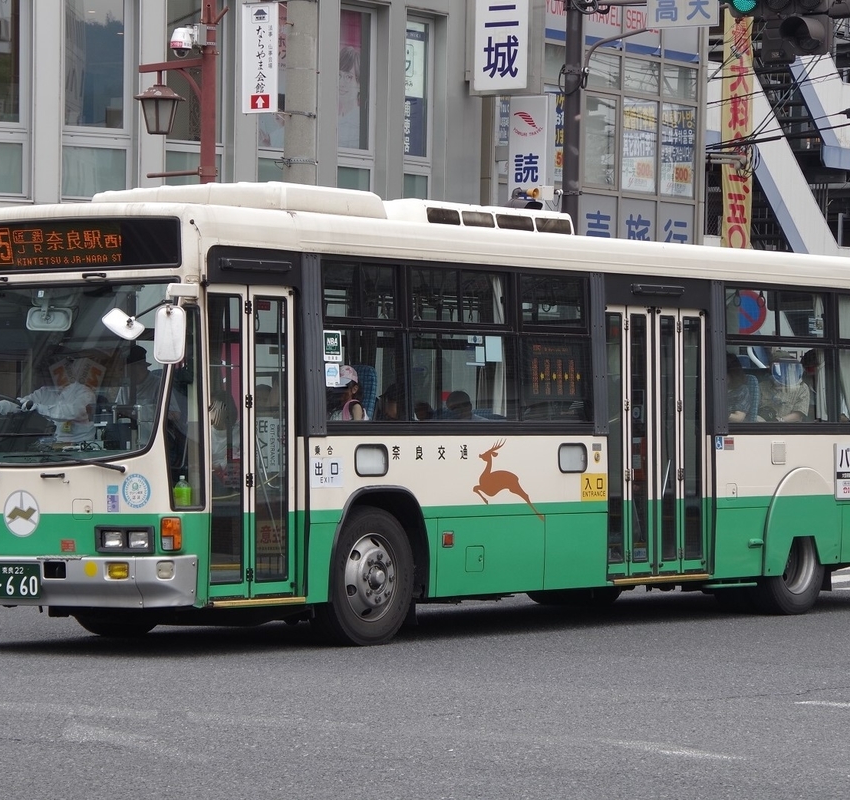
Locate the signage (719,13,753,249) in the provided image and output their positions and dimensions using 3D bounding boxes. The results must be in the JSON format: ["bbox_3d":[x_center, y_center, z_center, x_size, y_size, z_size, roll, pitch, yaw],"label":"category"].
[{"bbox_3d":[4.902,-4.036,53.500,0.540,4.200,0.060,0,0,14],"label":"signage"}]

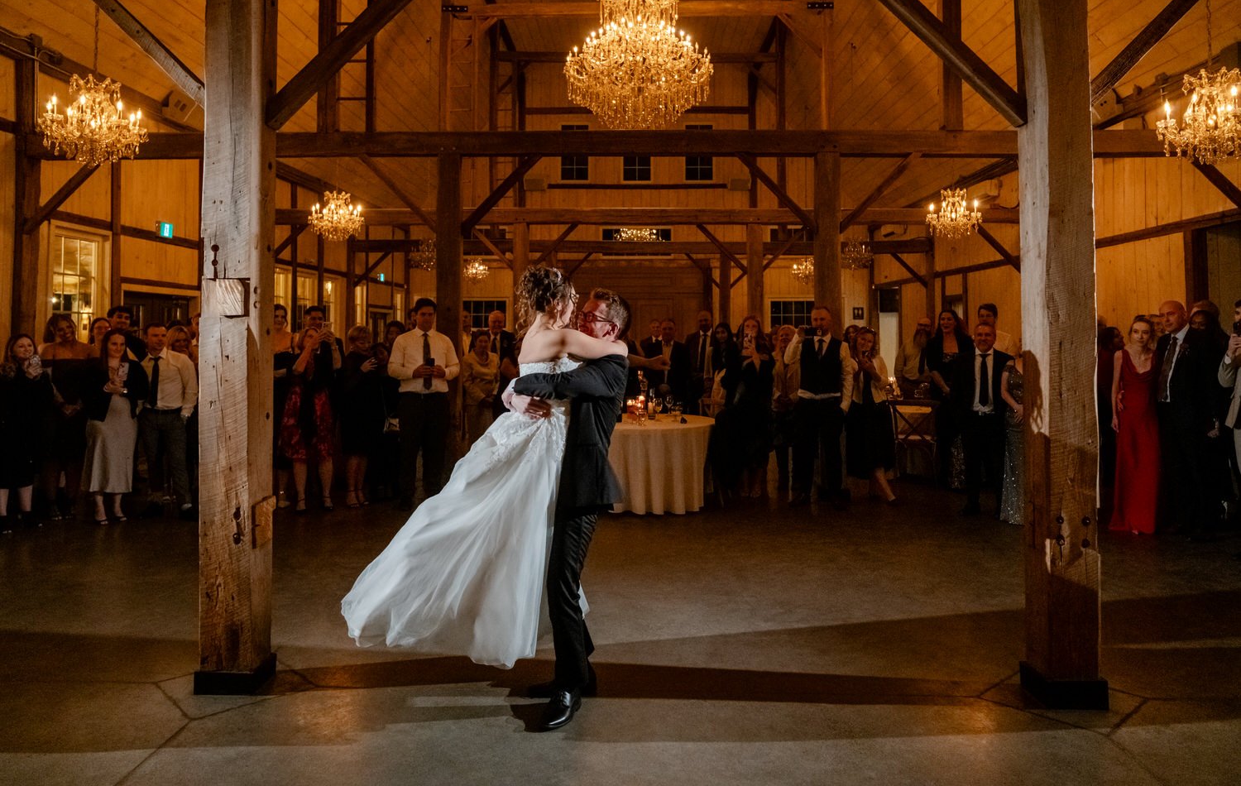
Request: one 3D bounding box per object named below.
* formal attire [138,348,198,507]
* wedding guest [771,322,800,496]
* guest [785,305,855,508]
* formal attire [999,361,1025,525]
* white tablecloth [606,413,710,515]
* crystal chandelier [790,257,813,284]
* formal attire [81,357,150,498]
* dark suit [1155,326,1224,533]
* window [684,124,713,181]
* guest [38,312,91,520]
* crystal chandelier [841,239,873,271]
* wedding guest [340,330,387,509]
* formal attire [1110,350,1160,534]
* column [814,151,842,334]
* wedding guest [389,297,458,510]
[{"bbox_3d":[-3.965,0.306,7.250,0.520,1.400,0.340,-1,3,-14],"label":"formal attire"},{"bbox_3d":[1.689,0.148,8.400,0.500,1.690,0.360,1,3,14],"label":"wedding guest"},{"bbox_3d":[1.796,0.119,7.458,0.600,1.790,0.400,1,4,12],"label":"guest"},{"bbox_3d":[3.450,0.263,7.000,0.500,1.660,0.360,2,4,27],"label":"formal attire"},{"bbox_3d":[0.162,0.657,7.900,1.520,0.770,1.520,0,3,0],"label":"white tablecloth"},{"bbox_3d":[4.130,-2.733,18.500,0.660,0.630,0.660,0,3,1],"label":"crystal chandelier"},{"bbox_3d":[-4.279,0.287,7.000,0.550,1.150,0.370,-2,4,-36],"label":"formal attire"},{"bbox_3d":[4.399,0.285,6.400,0.420,1.620,0.540,-2,3,-31],"label":"dark suit"},{"bbox_3d":[1.943,-5.978,20.600,0.720,1.420,0.120,0,3,1],"label":"window"},{"bbox_3d":[-4.676,0.198,6.982,0.420,1.700,0.290,-2,4,-25],"label":"guest"},{"bbox_3d":[4.346,-2.571,15.355,0.670,0.600,0.670,0,3,0],"label":"crystal chandelier"},{"bbox_3d":[-2.374,0.223,7.600,0.440,1.640,0.380,-2,4,-37],"label":"wedding guest"},{"bbox_3d":[4.010,0.378,6.450,0.420,1.430,0.360,2,3,34],"label":"formal attire"},{"bbox_3d":[1.994,-0.652,7.950,0.250,3.320,0.250,0,3,1],"label":"column"},{"bbox_3d":[-1.732,0.094,7.300,0.600,1.860,0.420,-1,3,-16],"label":"wedding guest"}]

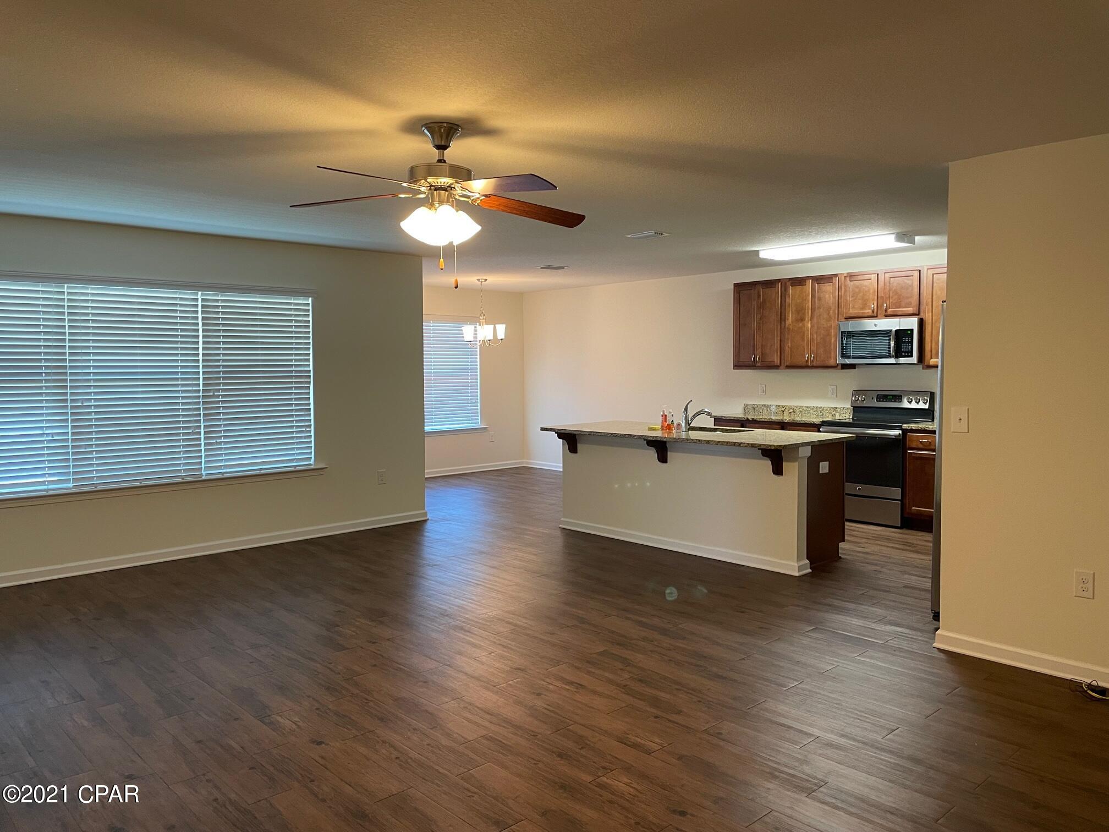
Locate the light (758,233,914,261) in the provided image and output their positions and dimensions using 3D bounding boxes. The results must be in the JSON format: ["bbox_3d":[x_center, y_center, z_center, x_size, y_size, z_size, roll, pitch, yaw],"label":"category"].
[{"bbox_3d":[2.329,-1.395,6.954,0.307,0.084,1.213,-4,5,-43],"label":"light"}]

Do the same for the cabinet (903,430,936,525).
[{"bbox_3d":[3.380,0.542,7.282,0.619,0.871,0.401,-4,5,-43],"label":"cabinet"}]

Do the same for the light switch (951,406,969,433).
[{"bbox_3d":[2.008,0.022,4.125,0.014,0.121,0.075,-4,5,-43],"label":"light switch"}]

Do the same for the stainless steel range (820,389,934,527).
[{"bbox_3d":[2.945,0.368,7.663,0.673,1.175,0.755,-4,5,-43],"label":"stainless steel range"}]

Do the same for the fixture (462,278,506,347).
[{"bbox_3d":[-0.852,-1.200,9.752,0.521,0.805,0.521,0,4,0],"label":"fixture"}]

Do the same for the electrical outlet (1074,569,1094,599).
[{"bbox_3d":[2.397,0.764,3.767,0.009,0.121,0.075,-4,5,-43],"label":"electrical outlet"}]

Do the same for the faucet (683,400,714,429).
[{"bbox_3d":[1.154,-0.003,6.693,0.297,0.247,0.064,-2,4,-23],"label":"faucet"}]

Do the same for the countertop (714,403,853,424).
[{"bbox_3d":[2.285,-0.007,8.389,0.643,0.134,1.238,-4,5,-43],"label":"countertop"}]

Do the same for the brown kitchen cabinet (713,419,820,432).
[{"bbox_3d":[2.304,0.479,8.422,0.619,0.861,1.208,-4,5,-43],"label":"brown kitchen cabinet"}]

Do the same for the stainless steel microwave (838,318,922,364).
[{"bbox_3d":[3.060,-0.680,7.695,0.401,0.413,0.755,-4,5,-43],"label":"stainless steel microwave"}]

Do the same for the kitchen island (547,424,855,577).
[{"bbox_3d":[1.053,0.576,6.698,0.977,0.906,2.372,-4,5,-43],"label":"kitchen island"}]

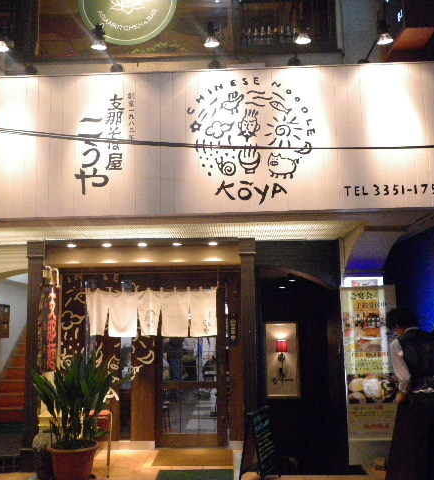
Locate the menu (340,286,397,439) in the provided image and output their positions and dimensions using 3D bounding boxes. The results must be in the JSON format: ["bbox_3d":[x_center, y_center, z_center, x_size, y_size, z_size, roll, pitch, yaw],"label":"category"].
[{"bbox_3d":[1.576,1.274,6.194,0.565,1.600,0.070,-1,-8,3],"label":"menu"}]

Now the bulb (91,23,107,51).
[{"bbox_3d":[-0.968,-1.672,5.025,0.125,0.200,0.125,-1,-8,3],"label":"bulb"}]

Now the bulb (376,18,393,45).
[{"bbox_3d":[1.347,-1.673,4.908,0.127,0.190,0.127,-1,-8,3],"label":"bulb"}]

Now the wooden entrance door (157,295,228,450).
[{"bbox_3d":[-0.305,1.429,7.197,0.848,1.970,0.060,-1,-8,3],"label":"wooden entrance door"}]

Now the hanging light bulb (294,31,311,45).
[{"bbox_3d":[0.692,-1.636,4.936,0.125,0.090,0.125,-1,-8,3],"label":"hanging light bulb"}]

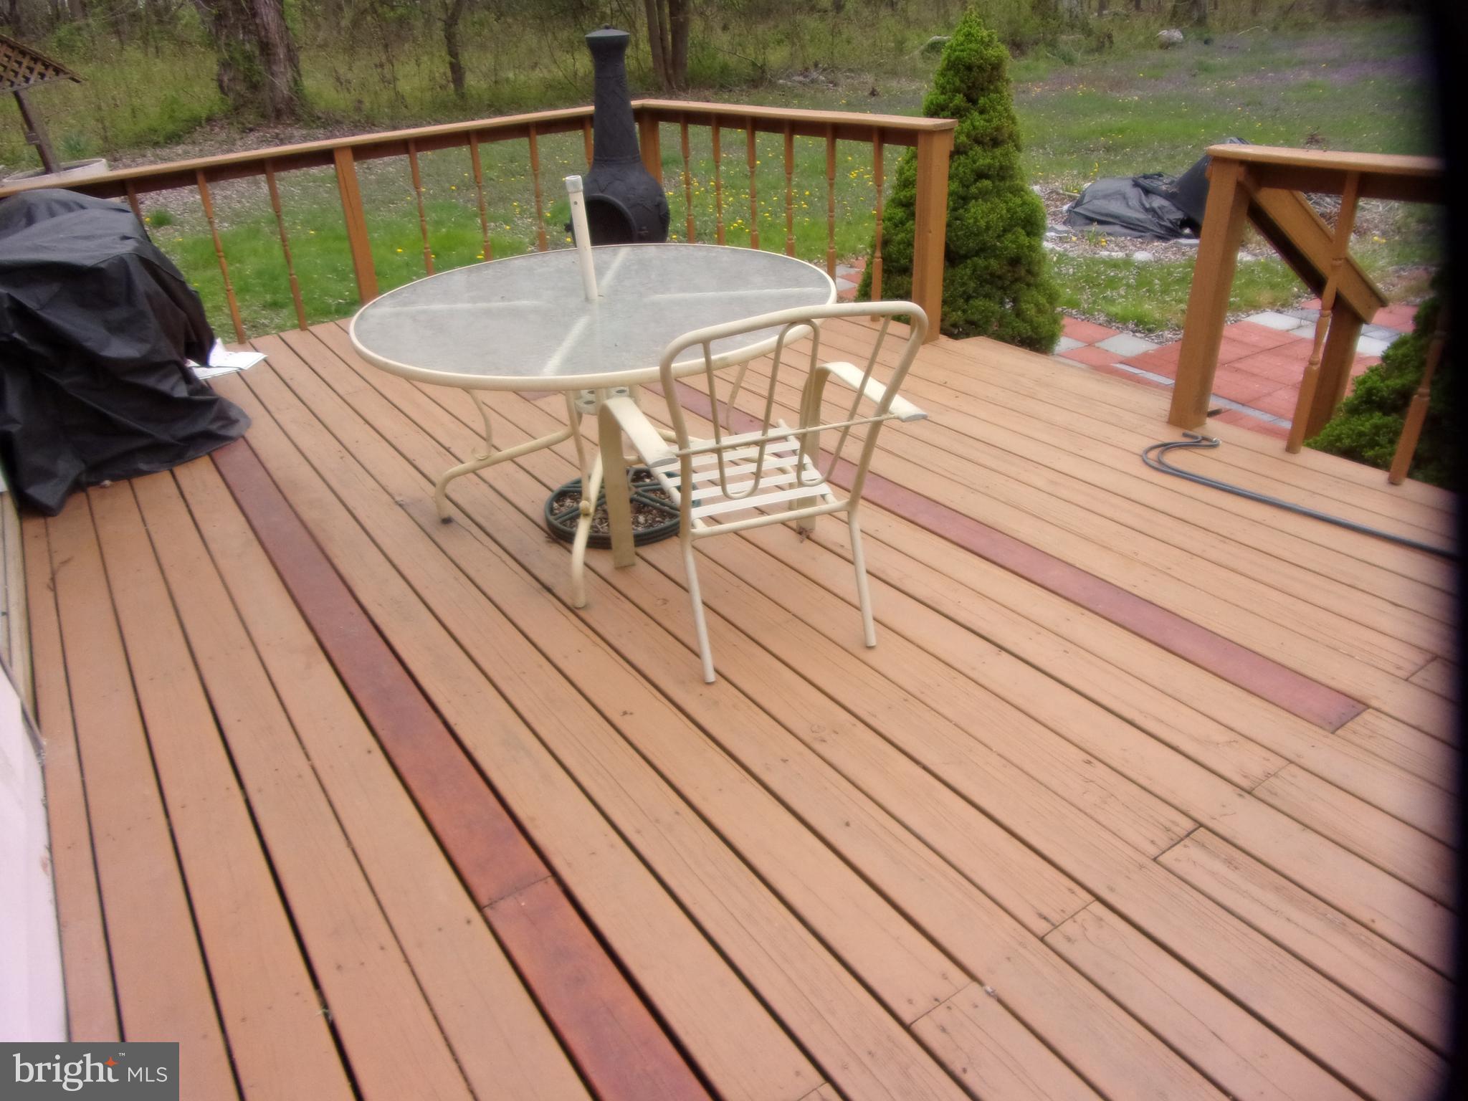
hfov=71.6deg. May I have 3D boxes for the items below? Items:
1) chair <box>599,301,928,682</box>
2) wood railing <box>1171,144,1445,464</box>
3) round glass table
[{"bbox_3d":[0.034,-0.219,2.427,0.600,0.870,0.800,-11,29,-12],"label":"chair"},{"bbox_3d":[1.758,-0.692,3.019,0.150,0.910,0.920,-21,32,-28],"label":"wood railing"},{"bbox_3d":[-0.366,-0.403,3.002,1.320,0.700,1.320,-3,28,2],"label":"round glass table"}]

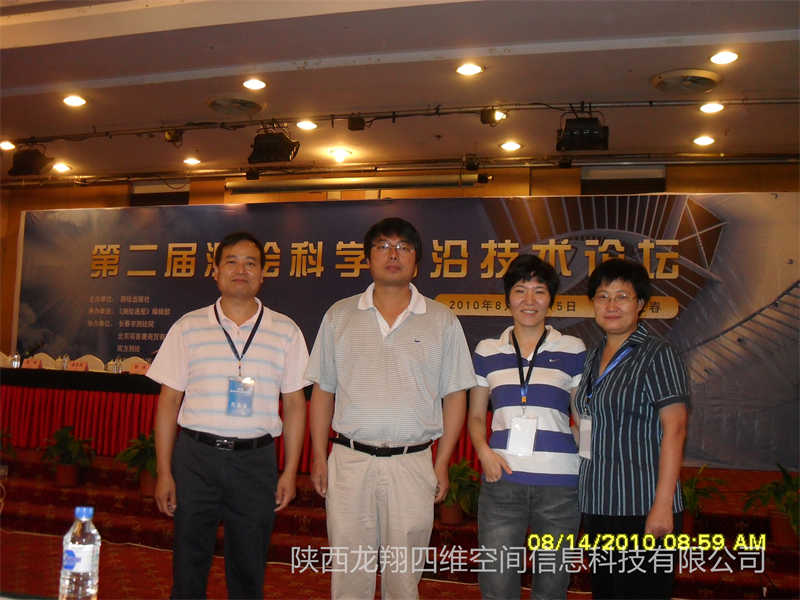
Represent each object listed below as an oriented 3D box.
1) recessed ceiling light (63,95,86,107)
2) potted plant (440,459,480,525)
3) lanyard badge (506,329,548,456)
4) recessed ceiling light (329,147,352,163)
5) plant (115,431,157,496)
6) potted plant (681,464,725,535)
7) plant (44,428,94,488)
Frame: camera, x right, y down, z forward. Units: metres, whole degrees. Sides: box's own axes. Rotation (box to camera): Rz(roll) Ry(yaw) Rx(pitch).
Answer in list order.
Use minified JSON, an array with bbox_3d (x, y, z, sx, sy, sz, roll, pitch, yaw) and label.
[{"bbox_3d":[-2.653,-1.626,6.592,0.180,0.050,0.180,4,-5,-23],"label":"recessed ceiling light"},{"bbox_3d":[0.399,1.259,5.331,0.400,0.440,0.400,1,-5,5],"label":"potted plant"},{"bbox_3d":[0.399,0.286,2.530,0.135,0.400,0.110,1,-5,7],"label":"lanyard badge"},{"bbox_3d":[-0.597,-1.460,8.117,0.200,0.070,0.200,2,-5,-5],"label":"recessed ceiling light"},{"bbox_3d":[-1.854,1.204,5.938,0.430,0.470,0.430,3,-5,-17],"label":"plant"},{"bbox_3d":[1.792,1.234,4.955,0.410,0.470,0.410,0,-5,20],"label":"potted plant"},{"bbox_3d":[-2.516,1.188,6.121,0.360,0.440,0.360,4,-5,-22],"label":"plant"}]

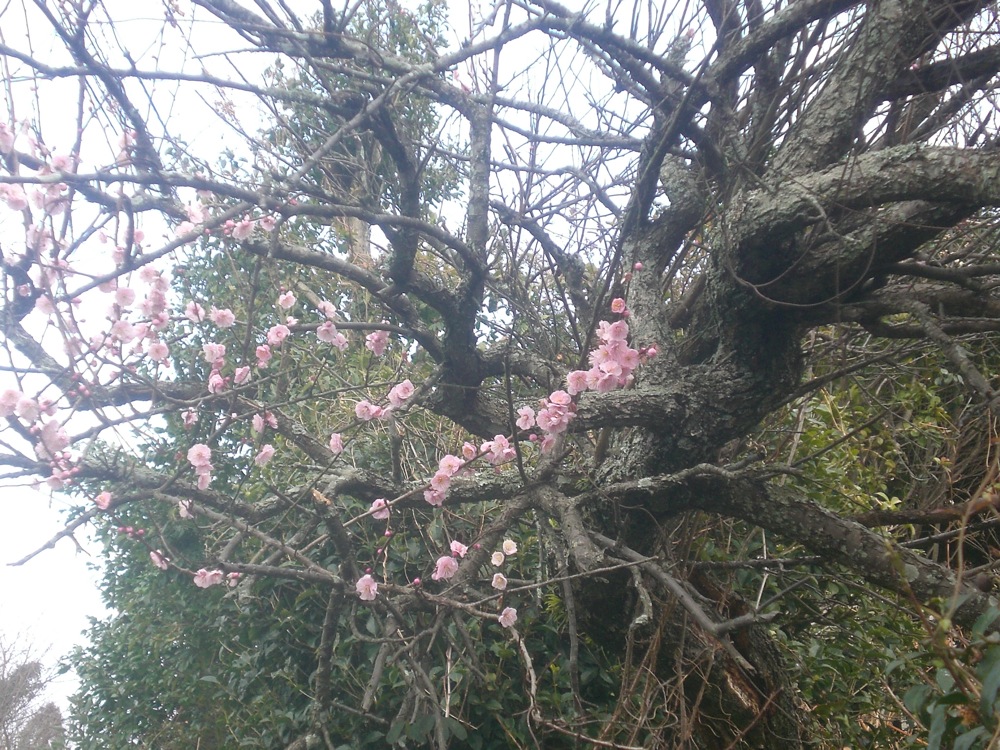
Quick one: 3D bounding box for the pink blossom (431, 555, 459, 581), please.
[{"bbox_3d":[-0.067,0.233,2.203,0.033,0.030,0.020,2,-12,-11],"label":"pink blossom"}]

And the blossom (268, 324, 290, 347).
[{"bbox_3d":[-0.298,-0.053,2.450,0.031,0.028,0.020,1,0,-6],"label":"blossom"}]

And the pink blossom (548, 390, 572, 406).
[{"bbox_3d":[0.071,0.027,2.150,0.026,0.026,0.017,0,-49,0],"label":"pink blossom"}]

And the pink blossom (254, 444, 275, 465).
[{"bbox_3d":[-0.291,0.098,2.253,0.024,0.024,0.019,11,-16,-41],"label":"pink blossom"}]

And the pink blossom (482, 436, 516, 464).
[{"bbox_3d":[-0.002,0.096,2.350,0.045,0.037,0.030,1,8,-6],"label":"pink blossom"}]

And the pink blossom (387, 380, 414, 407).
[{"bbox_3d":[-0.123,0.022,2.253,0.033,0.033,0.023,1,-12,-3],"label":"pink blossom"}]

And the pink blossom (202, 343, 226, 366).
[{"bbox_3d":[-0.392,-0.028,2.500,0.032,0.032,0.024,-5,9,23],"label":"pink blossom"}]

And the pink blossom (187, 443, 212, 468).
[{"bbox_3d":[-0.344,0.091,2.080,0.026,0.027,0.017,1,1,-3],"label":"pink blossom"}]

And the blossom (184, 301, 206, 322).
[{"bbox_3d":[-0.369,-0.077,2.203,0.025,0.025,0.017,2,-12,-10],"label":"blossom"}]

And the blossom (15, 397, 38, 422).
[{"bbox_3d":[-0.547,0.040,2.103,0.026,0.029,0.018,3,-12,-15],"label":"blossom"}]

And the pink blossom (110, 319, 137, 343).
[{"bbox_3d":[-0.439,-0.052,2.123,0.029,0.027,0.018,3,-12,-12],"label":"pink blossom"}]

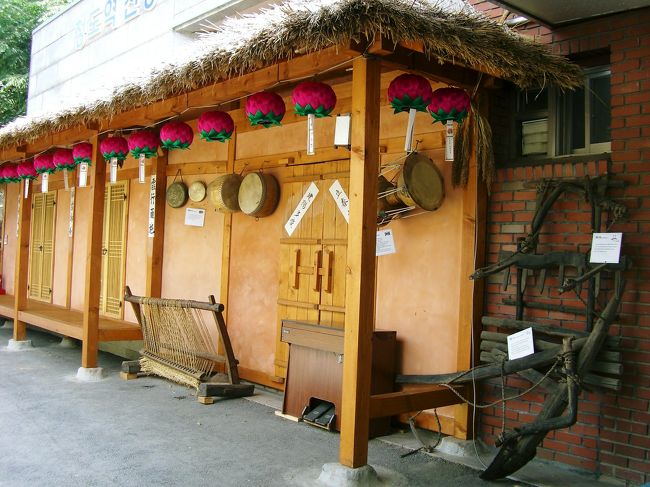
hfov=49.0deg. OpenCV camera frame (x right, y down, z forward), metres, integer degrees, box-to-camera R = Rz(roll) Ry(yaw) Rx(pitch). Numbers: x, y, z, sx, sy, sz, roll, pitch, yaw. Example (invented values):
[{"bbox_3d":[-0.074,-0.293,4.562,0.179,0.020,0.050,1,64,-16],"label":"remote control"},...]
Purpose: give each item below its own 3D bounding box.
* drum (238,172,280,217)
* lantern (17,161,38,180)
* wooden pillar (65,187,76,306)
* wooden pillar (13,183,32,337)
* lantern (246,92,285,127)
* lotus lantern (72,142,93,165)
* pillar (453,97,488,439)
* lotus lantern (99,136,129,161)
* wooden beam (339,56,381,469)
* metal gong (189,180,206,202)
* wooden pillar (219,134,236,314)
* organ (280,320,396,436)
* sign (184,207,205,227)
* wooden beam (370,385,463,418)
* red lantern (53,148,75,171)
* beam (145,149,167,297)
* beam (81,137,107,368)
[{"bbox_3d":[-0.604,-0.449,6.609,0.212,0.394,0.394,3,-2,-42],"label":"drum"},{"bbox_3d":[-4.005,-0.984,9.618,0.280,0.255,0.280,3,-1,-40],"label":"lantern"},{"bbox_3d":[-3.578,0.054,10.124,0.100,1.740,0.150,3,-1,-40],"label":"wooden pillar"},{"bbox_3d":[-3.859,0.064,9.100,0.120,2.400,0.120,3,-2,-41],"label":"wooden pillar"},{"bbox_3d":[-0.408,-0.919,4.890,0.270,0.240,0.270,2,-1,0],"label":"lantern"},{"bbox_3d":[-2.763,-1.032,8.178,0.285,0.250,0.285,3,-1,-40],"label":"lotus lantern"},{"bbox_3d":[1.020,0.131,4.930,0.120,2.400,0.120,3,-2,-41],"label":"pillar"},{"bbox_3d":[-2.201,-0.996,7.475,0.290,0.250,0.290,3,-1,-40],"label":"lotus lantern"},{"bbox_3d":[0.217,0.115,4.344,0.115,2.449,0.122,3,-2,-39],"label":"wooden beam"},{"bbox_3d":[-1.411,-0.574,7.907,0.235,0.238,0.060,2,-1,25],"label":"metal gong"},{"bbox_3d":[-0.944,0.056,7.187,0.118,2.344,0.133,3,-2,-42],"label":"wooden pillar"},{"bbox_3d":[0.077,1.022,5.569,0.414,0.773,0.886,3,-2,-39],"label":"organ"},{"bbox_3d":[-1.443,-0.287,7.947,0.243,0.186,0.005,8,1,25],"label":"sign"},{"bbox_3d":[0.596,1.014,4.645,0.916,0.125,0.099,3,-2,-39],"label":"wooden beam"},{"bbox_3d":[-2.914,-0.936,7.950,0.270,0.240,0.270,3,-2,-41],"label":"red lantern"},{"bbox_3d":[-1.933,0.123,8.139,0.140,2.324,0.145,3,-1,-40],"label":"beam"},{"bbox_3d":[-2.445,0.090,7.609,0.113,2.443,0.128,3,-2,-39],"label":"beam"}]

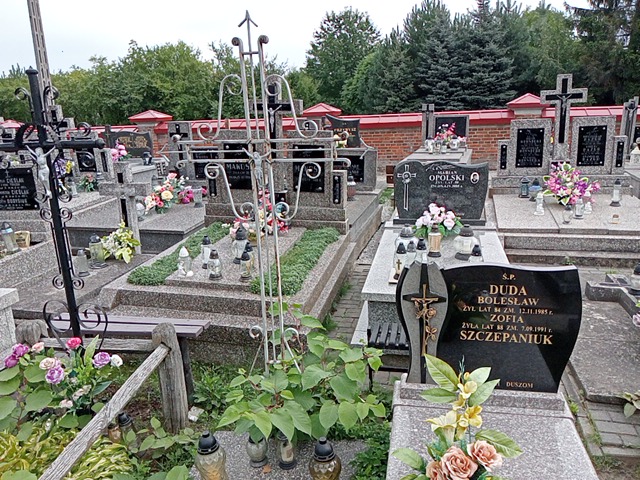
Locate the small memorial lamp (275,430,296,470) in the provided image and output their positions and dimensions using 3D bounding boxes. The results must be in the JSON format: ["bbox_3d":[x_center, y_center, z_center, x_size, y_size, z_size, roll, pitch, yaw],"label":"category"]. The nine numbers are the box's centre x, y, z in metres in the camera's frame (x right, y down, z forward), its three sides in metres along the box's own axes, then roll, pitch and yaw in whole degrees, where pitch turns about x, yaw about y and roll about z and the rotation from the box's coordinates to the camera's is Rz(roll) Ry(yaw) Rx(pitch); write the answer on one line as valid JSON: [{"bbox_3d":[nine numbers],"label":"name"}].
[{"bbox_3d":[-0.152,0.950,2.366,0.081,0.174,0.081,1,16,12],"label":"small memorial lamp"}]

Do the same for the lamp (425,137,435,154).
[{"bbox_3d":[2.164,-1.866,10.197,0.170,0.302,0.170,1,15,13],"label":"lamp"}]

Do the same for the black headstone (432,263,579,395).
[{"bbox_3d":[0.875,0.411,2.443,0.622,0.612,0.070,1,15,13],"label":"black headstone"}]

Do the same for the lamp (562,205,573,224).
[{"bbox_3d":[2.586,-0.266,5.387,0.086,0.194,0.086,2,16,13],"label":"lamp"}]

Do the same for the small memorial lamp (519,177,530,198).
[{"bbox_3d":[2.849,-0.735,7.195,0.139,0.288,0.139,1,16,12],"label":"small memorial lamp"}]

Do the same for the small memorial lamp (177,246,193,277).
[{"bbox_3d":[-1.082,0.167,4.139,0.110,0.229,0.099,2,16,13],"label":"small memorial lamp"}]

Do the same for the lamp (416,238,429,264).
[{"bbox_3d":[0.779,0.102,3.915,0.080,0.227,0.080,1,16,12],"label":"lamp"}]

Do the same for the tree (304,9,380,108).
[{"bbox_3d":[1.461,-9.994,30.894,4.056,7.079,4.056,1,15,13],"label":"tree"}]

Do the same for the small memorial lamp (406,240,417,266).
[{"bbox_3d":[0.743,0.124,4.179,0.085,0.223,0.085,1,15,13],"label":"small memorial lamp"}]

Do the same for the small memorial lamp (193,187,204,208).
[{"bbox_3d":[-1.609,-0.564,6.841,0.112,0.260,0.112,1,16,12],"label":"small memorial lamp"}]

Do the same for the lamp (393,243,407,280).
[{"bbox_3d":[0.546,0.142,3.529,0.093,0.251,0.093,2,16,13],"label":"lamp"}]

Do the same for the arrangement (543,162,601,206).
[{"bbox_3d":[3.298,-0.744,6.749,0.684,0.505,0.420,1,15,13],"label":"arrangement"}]

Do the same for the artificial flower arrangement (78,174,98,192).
[{"bbox_3d":[-3.408,-0.836,7.609,0.265,0.224,0.214,1,16,12],"label":"artificial flower arrangement"}]

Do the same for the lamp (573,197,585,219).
[{"bbox_3d":[2.791,-0.347,5.569,0.093,0.238,0.093,2,16,13],"label":"lamp"}]

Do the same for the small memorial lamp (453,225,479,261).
[{"bbox_3d":[1.169,0.013,4.122,0.198,0.261,0.198,1,16,12],"label":"small memorial lamp"}]

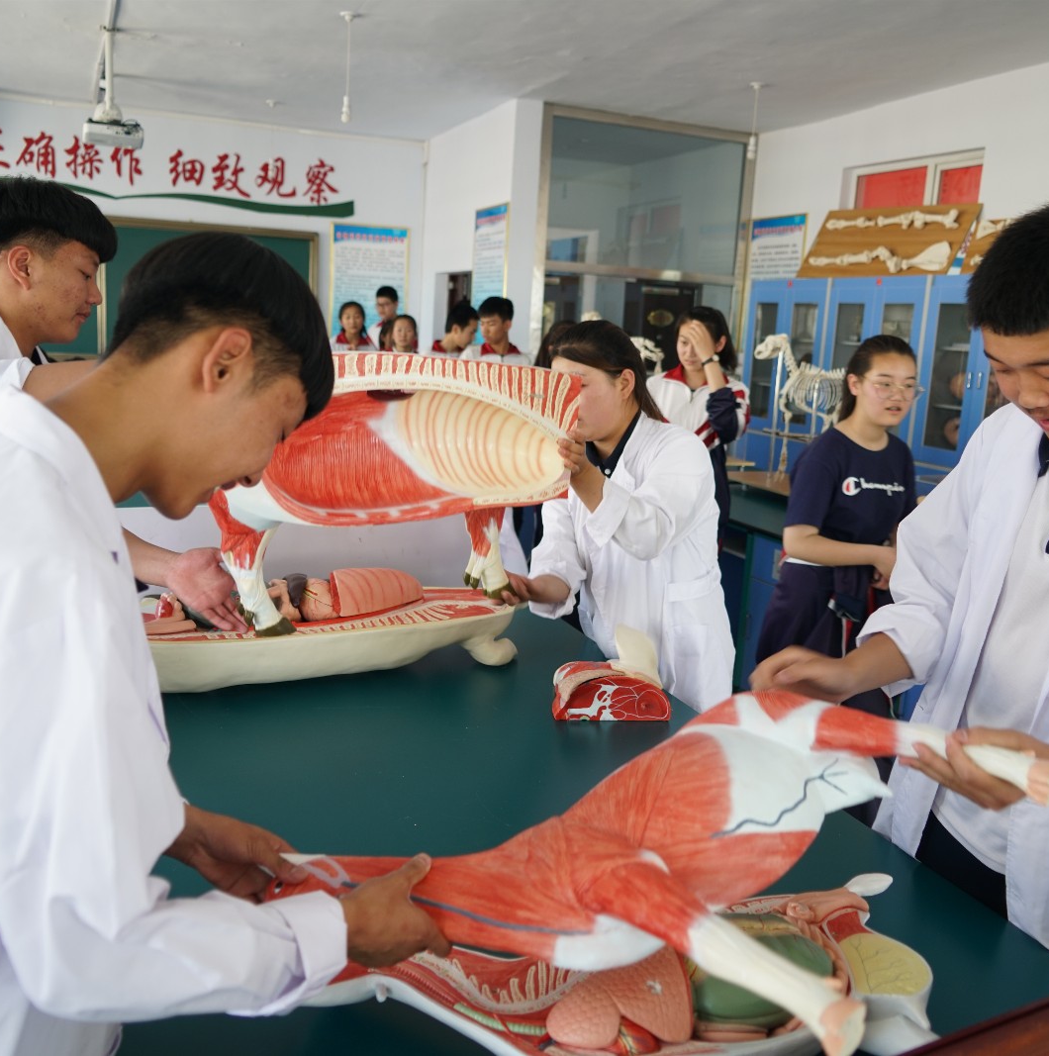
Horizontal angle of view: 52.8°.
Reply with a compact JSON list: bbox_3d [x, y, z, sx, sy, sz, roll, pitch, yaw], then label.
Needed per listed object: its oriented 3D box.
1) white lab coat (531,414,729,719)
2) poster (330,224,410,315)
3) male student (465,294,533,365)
[{"bbox_3d":[0.281,0.176,2.715,0.530,0.950,0.470,0,12,-17],"label":"white lab coat"},{"bbox_3d":[-1.527,-2.409,10.492,0.784,1.145,0.025,-2,12,-22],"label":"poster"},{"bbox_3d":[-0.186,-0.478,6.030,0.470,1.640,0.290,5,12,10],"label":"male student"}]

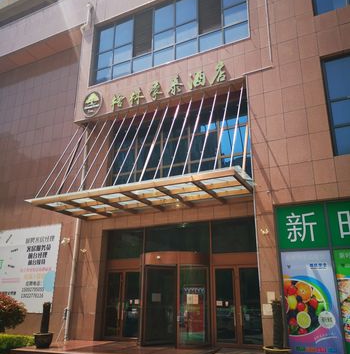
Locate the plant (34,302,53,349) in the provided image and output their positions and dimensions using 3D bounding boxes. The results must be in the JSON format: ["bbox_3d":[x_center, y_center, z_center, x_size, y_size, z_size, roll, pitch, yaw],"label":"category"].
[{"bbox_3d":[-4.035,4.634,11.407,0.603,1.310,0.603,-9,-21,25],"label":"plant"}]

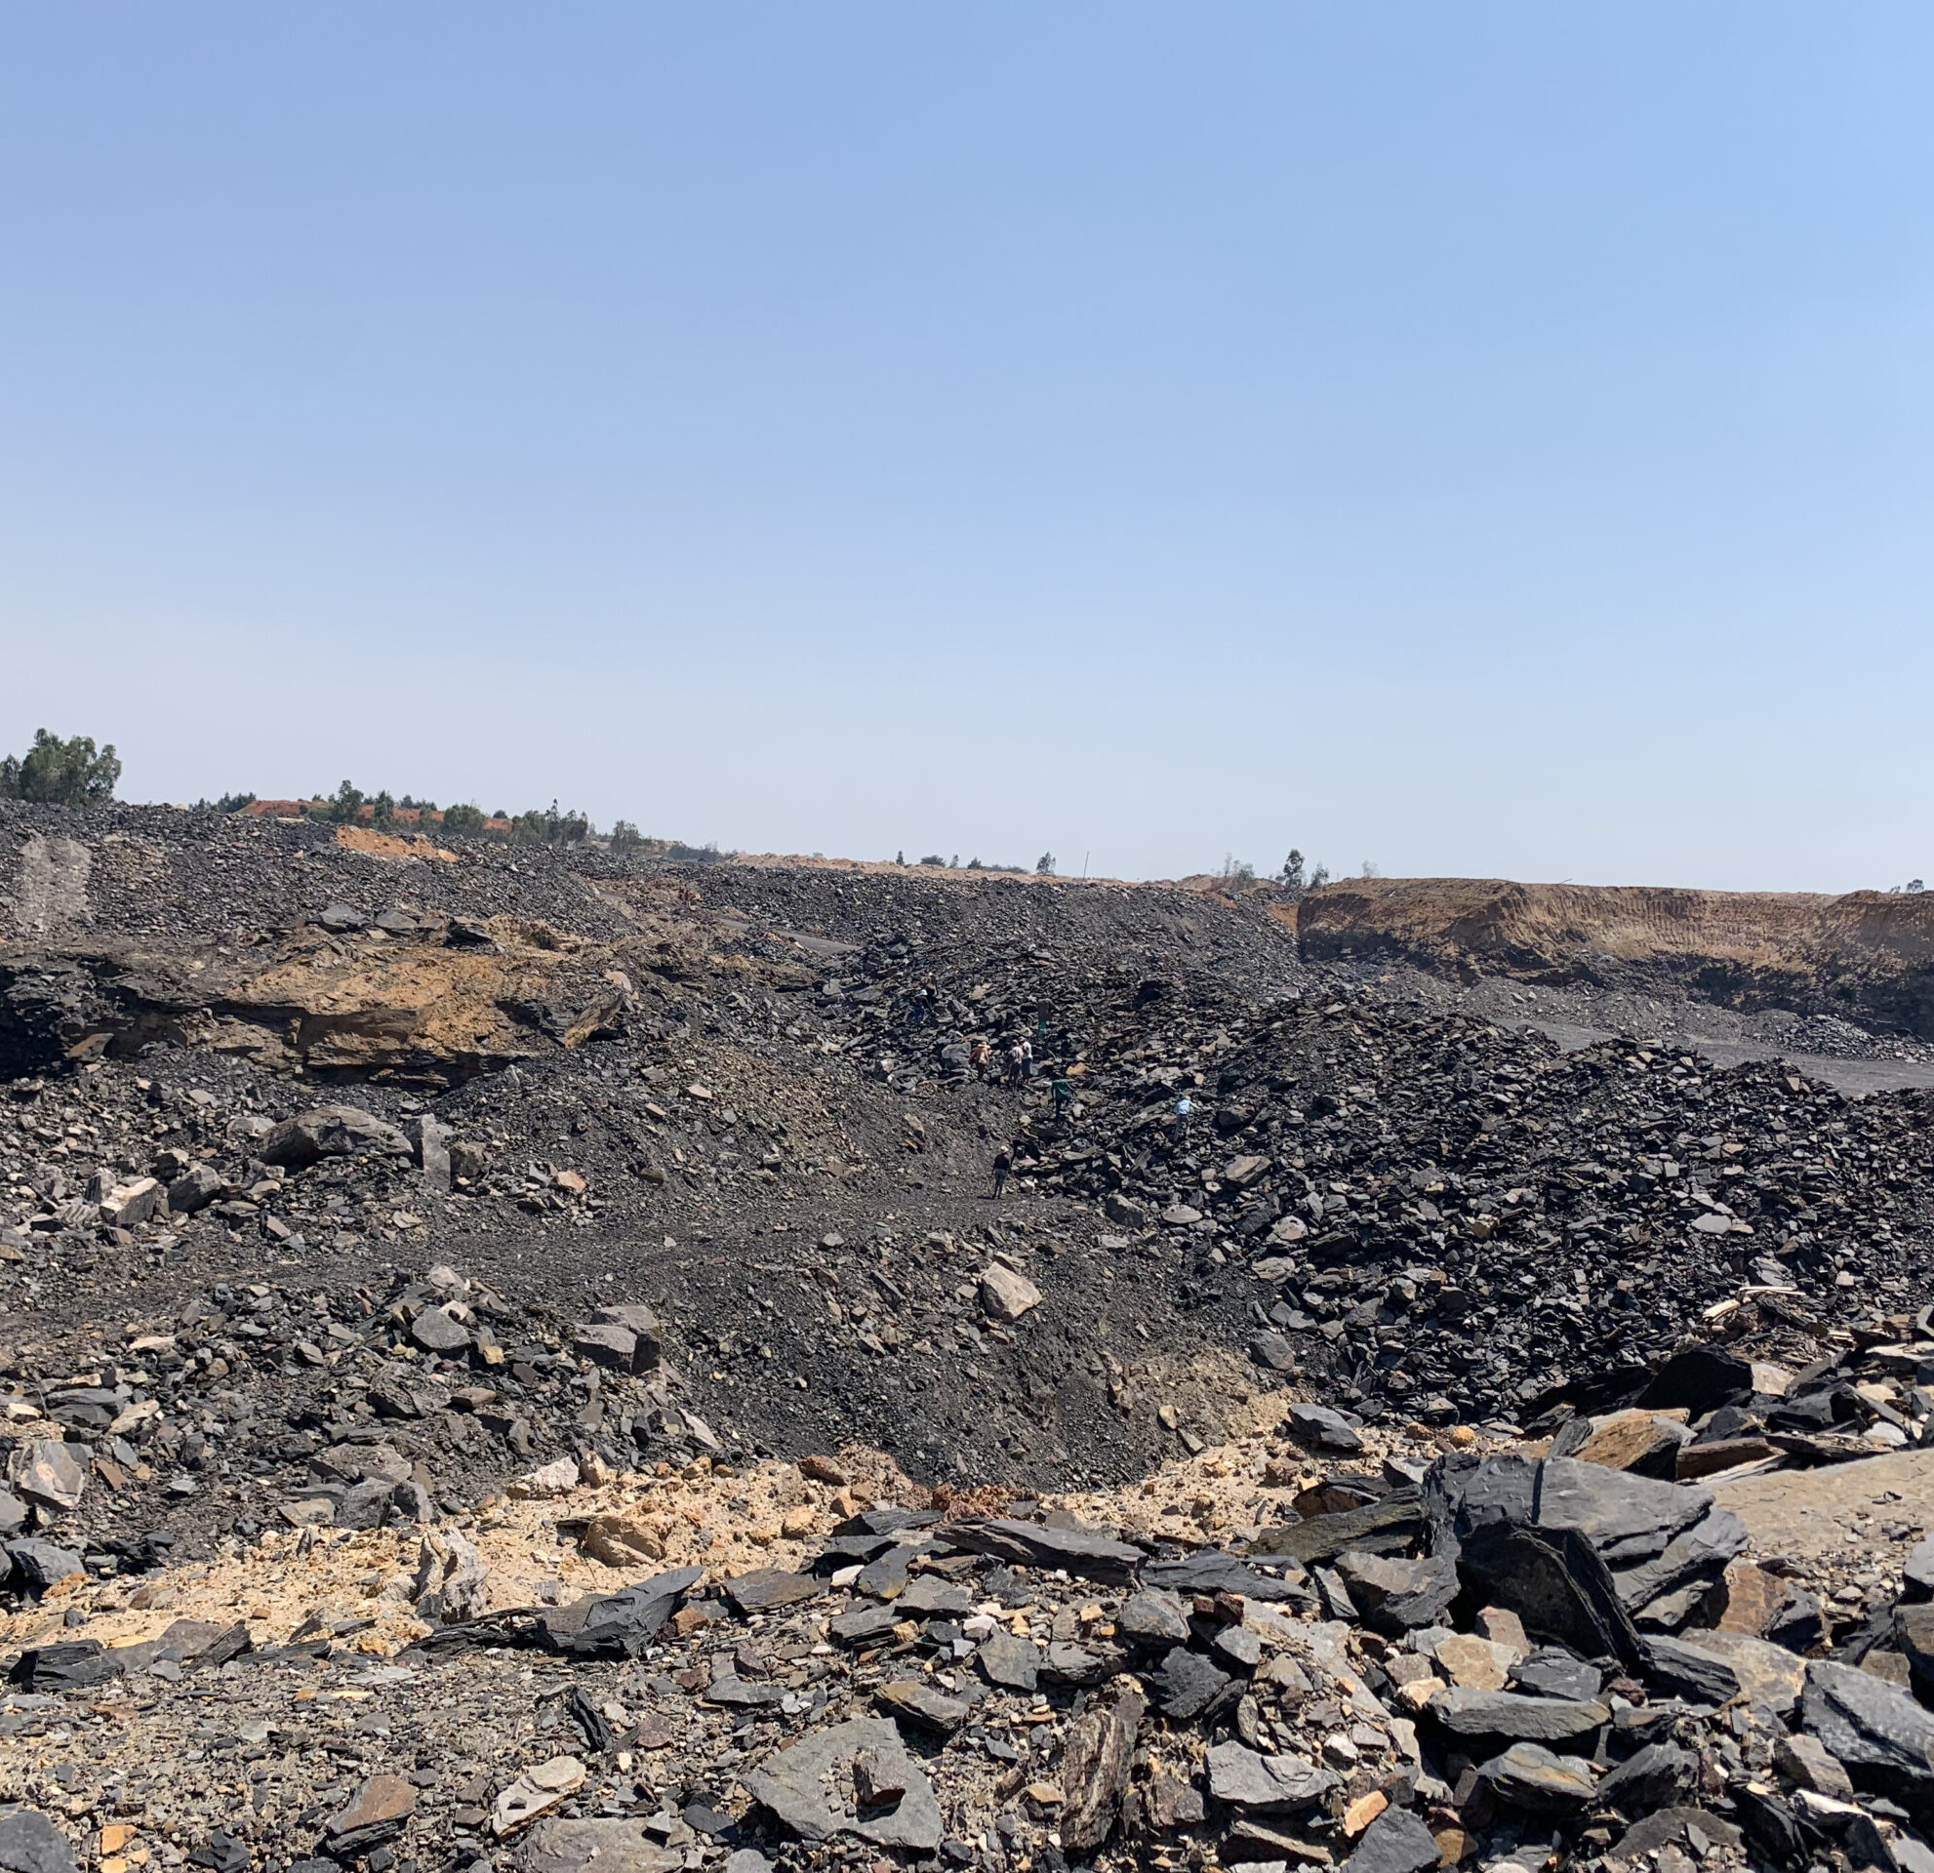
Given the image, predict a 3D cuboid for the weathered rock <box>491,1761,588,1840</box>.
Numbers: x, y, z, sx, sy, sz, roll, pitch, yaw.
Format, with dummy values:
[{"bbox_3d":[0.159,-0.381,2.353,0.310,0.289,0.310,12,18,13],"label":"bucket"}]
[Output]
[{"bbox_3d":[-0.908,1.839,4.000,0.122,0.069,0.185,2,2,40],"label":"weathered rock"}]

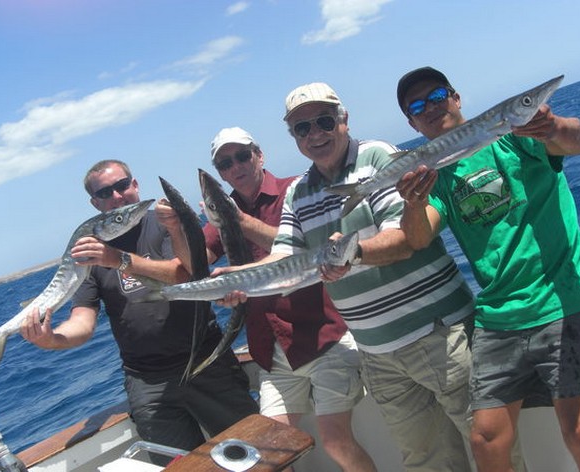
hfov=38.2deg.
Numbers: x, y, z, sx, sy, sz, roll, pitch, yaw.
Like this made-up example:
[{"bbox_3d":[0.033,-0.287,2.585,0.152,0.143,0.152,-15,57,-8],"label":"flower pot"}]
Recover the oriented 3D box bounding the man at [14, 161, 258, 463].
[{"bbox_3d":[-0.465,0.597,3.020,0.640,1.790,0.520,-19,3,-3],"label":"man"}]

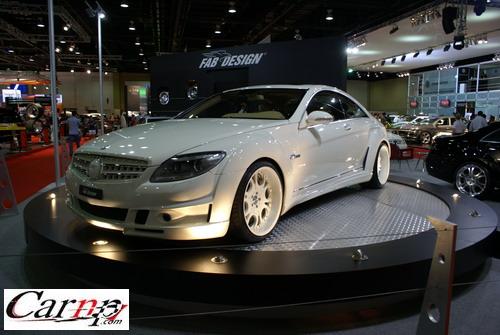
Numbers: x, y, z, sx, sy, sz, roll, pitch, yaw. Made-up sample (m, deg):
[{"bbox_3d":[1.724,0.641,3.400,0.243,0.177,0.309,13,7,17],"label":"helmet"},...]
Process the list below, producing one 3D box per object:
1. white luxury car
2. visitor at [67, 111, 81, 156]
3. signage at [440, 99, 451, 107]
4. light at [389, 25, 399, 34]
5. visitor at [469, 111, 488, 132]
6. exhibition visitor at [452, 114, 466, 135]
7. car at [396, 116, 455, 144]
[{"bbox_3d":[0.345,-0.335,4.785,1.950,1.410,5.080,7,10,38],"label":"white luxury car"},{"bbox_3d":[-6.447,-1.228,13.814,0.500,1.690,0.380,-1,8,-8],"label":"visitor"},{"bbox_3d":[14.853,-4.918,28.500,0.150,0.650,0.950,-1,8,-14],"label":"signage"},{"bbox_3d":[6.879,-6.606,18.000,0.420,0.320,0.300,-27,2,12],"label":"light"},{"bbox_3d":[7.416,-0.979,12.315,0.520,1.710,0.330,4,9,25],"label":"visitor"},{"bbox_3d":[7.023,-1.000,12.711,0.450,1.640,0.300,3,8,18],"label":"exhibition visitor"},{"bbox_3d":[10.527,-2.128,21.385,4.800,1.530,1.870,-3,8,-23],"label":"car"}]

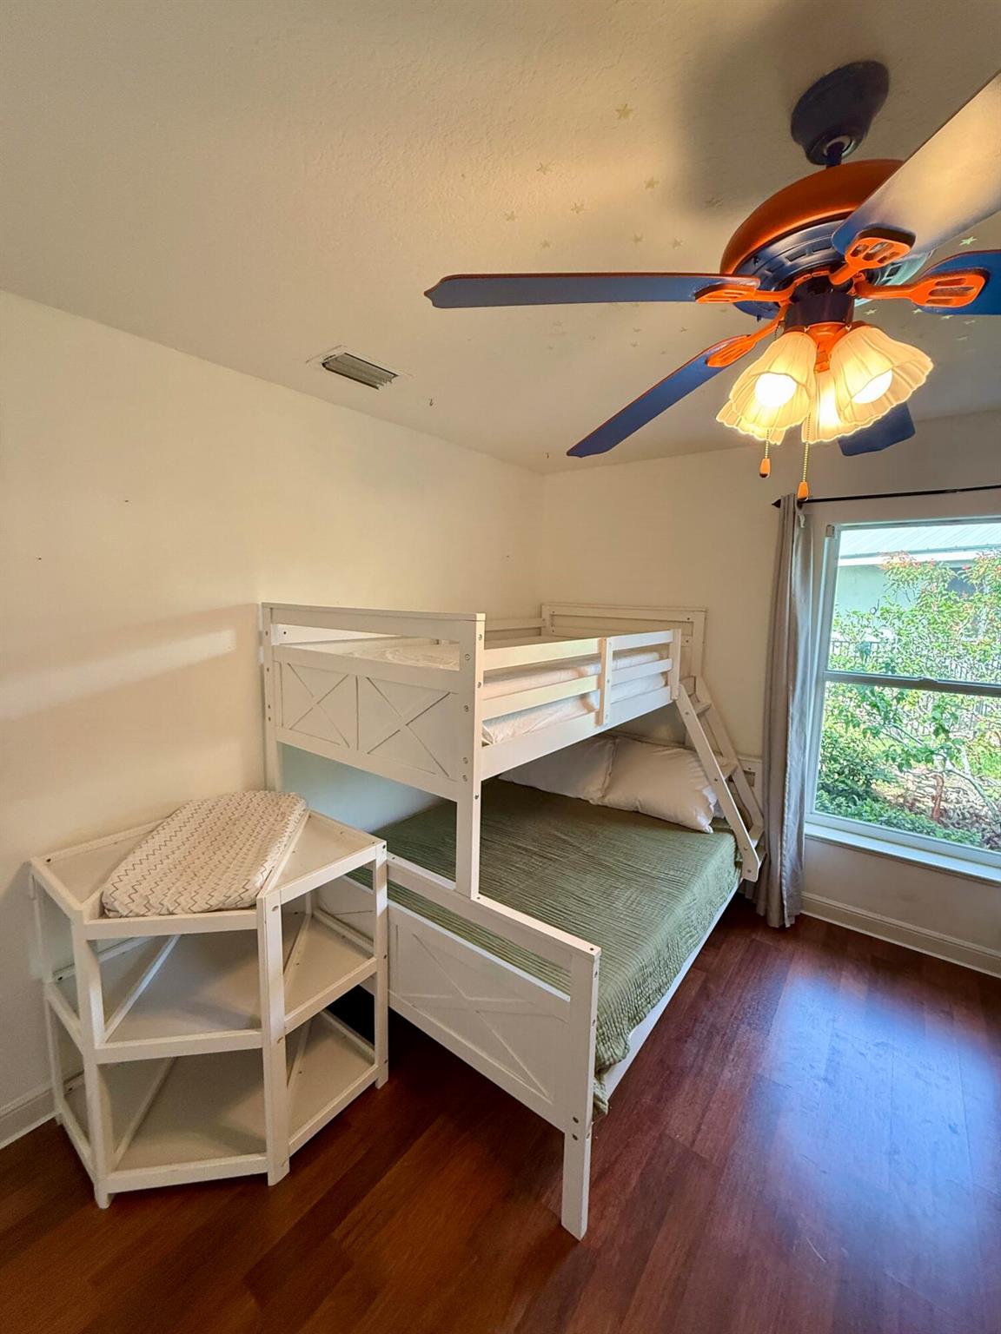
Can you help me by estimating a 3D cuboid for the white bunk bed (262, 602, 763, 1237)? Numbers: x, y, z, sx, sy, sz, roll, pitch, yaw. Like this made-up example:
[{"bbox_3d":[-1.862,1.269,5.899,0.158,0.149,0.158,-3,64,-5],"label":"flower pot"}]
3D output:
[{"bbox_3d":[0.277,0.542,2.499,1.499,1.619,1.976,7,10,37],"label":"white bunk bed"}]

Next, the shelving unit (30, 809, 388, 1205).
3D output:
[{"bbox_3d":[-0.905,0.987,1.837,1.023,0.874,0.794,0,8,-8],"label":"shelving unit"}]

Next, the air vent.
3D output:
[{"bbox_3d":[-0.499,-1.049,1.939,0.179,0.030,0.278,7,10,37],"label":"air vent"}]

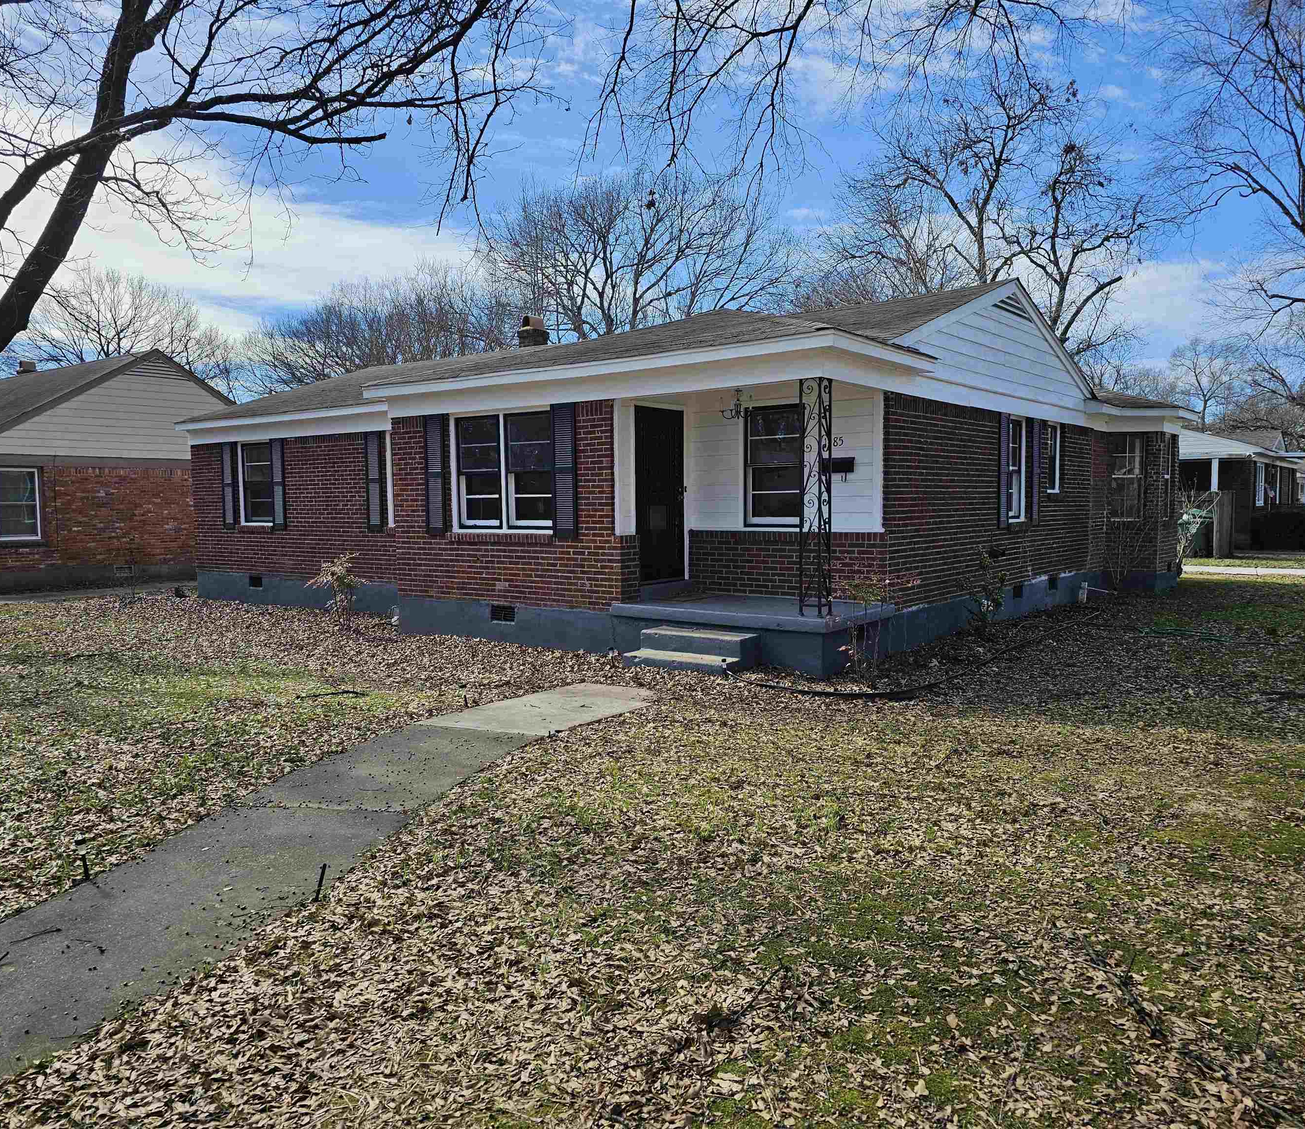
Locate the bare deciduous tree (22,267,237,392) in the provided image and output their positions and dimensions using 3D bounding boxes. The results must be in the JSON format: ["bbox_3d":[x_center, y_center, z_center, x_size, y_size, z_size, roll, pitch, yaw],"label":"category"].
[{"bbox_3d":[-27.181,-8.553,52.427,11.189,13.796,10.294,0,4,0],"label":"bare deciduous tree"}]

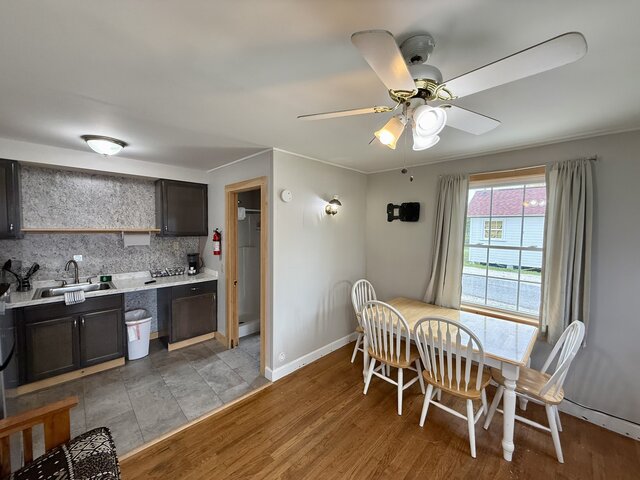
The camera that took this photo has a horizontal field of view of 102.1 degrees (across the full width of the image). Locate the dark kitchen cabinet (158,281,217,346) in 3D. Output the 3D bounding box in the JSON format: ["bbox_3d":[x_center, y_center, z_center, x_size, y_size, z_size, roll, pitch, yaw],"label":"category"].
[{"bbox_3d":[-1.903,1.004,3.728,0.600,0.870,0.620,-2,4,-44],"label":"dark kitchen cabinet"}]

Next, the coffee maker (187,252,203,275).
[{"bbox_3d":[-1.854,0.362,3.856,0.170,0.305,0.220,0,3,-18],"label":"coffee maker"}]

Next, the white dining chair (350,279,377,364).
[{"bbox_3d":[0.704,1.015,3.153,0.540,0.975,0.460,3,4,40],"label":"white dining chair"}]

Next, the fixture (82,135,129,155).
[{"bbox_3d":[-2.027,-0.868,2.445,0.345,0.135,0.345,-2,4,-44],"label":"fixture"}]

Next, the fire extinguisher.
[{"bbox_3d":[-1.384,0.032,3.504,0.120,0.375,0.120,-2,4,-44],"label":"fire extinguisher"}]

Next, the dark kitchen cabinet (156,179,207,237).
[{"bbox_3d":[-1.992,-0.431,3.769,0.600,0.765,0.320,-2,4,-44],"label":"dark kitchen cabinet"}]

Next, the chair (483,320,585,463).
[{"bbox_3d":[1.737,1.081,2.087,0.540,0.975,0.460,3,4,42],"label":"chair"}]

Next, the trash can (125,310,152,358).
[{"bbox_3d":[-2.292,1.197,3.246,0.285,0.520,0.390,-2,4,-44],"label":"trash can"}]

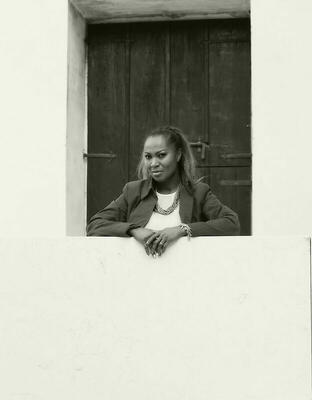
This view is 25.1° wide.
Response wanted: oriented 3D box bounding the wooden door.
[{"bbox_3d":[0.080,-0.074,4.439,1.040,2.130,0.070,0,-3,7],"label":"wooden door"}]

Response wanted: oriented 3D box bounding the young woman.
[{"bbox_3d":[0.040,0.450,3.230,0.690,1.550,0.520,0,-3,7],"label":"young woman"}]

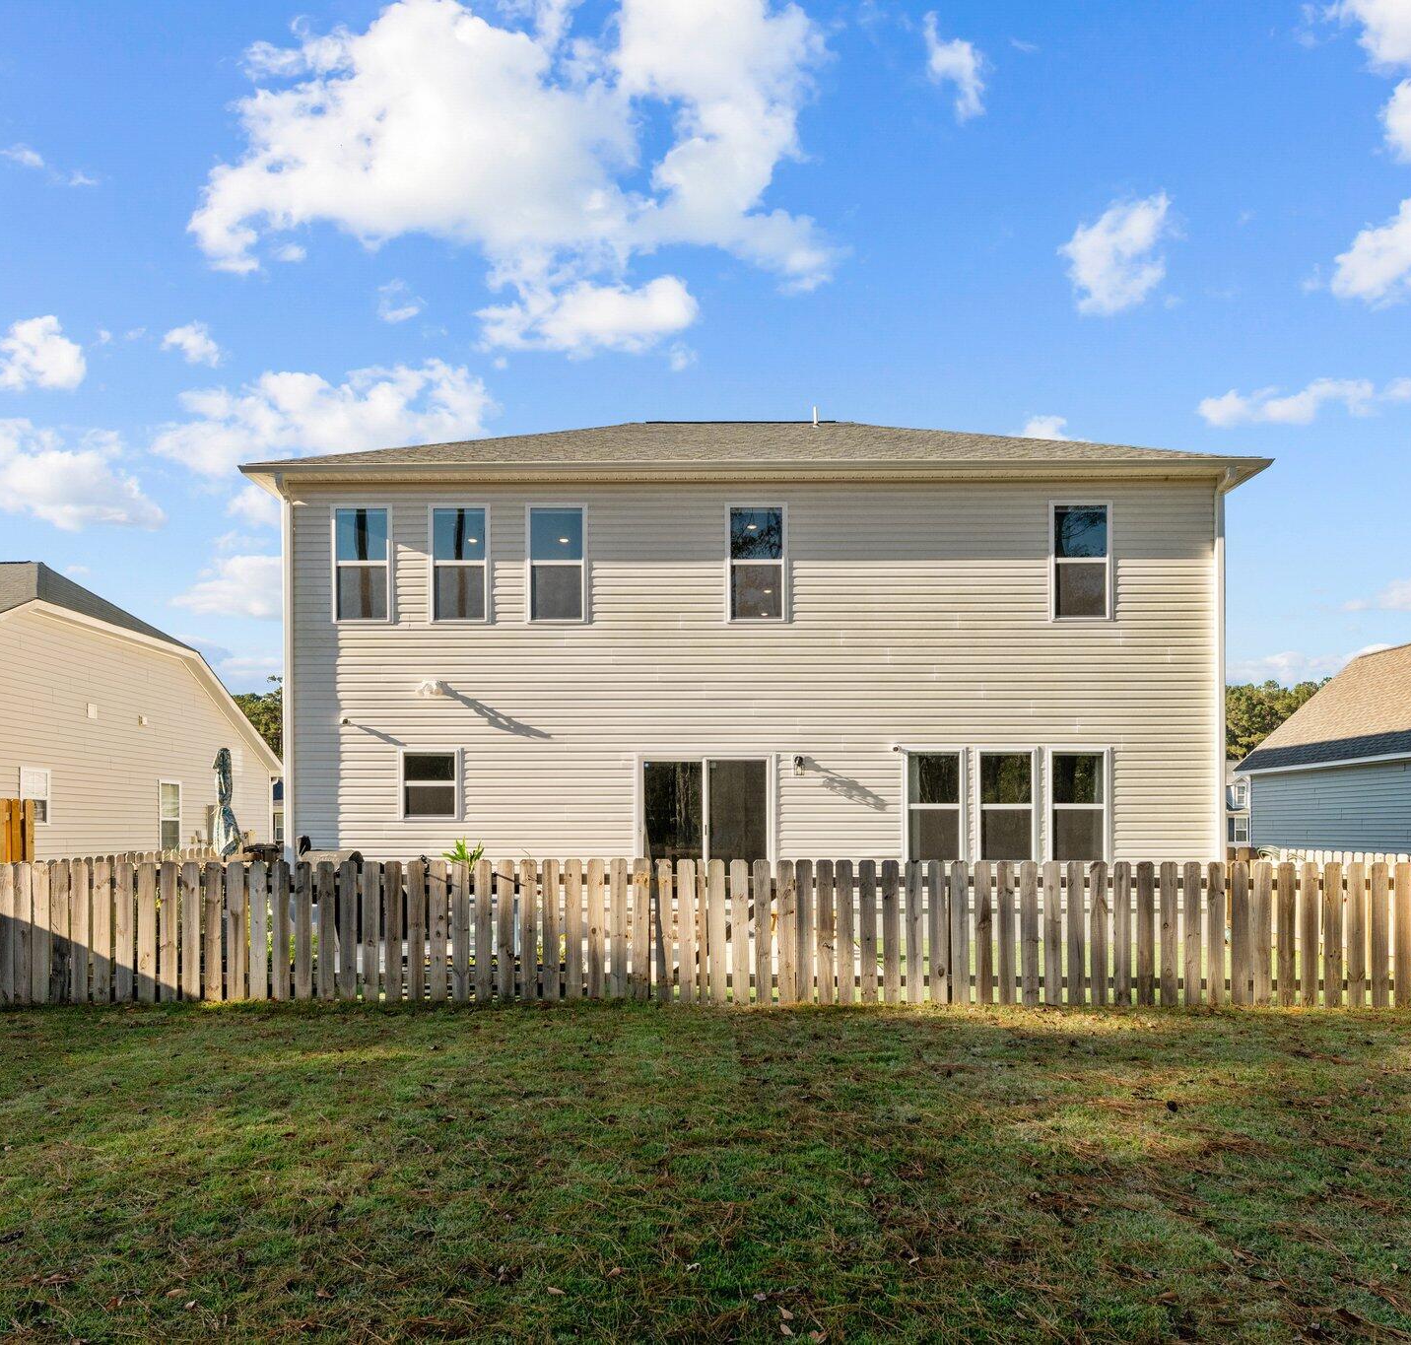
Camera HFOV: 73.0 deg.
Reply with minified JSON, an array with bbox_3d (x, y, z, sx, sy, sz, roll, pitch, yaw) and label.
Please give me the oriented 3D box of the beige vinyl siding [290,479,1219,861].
[{"bbox_3d":[0.640,0.380,12.480,12.200,5.800,0.200,0,-5,1],"label":"beige vinyl siding"}]

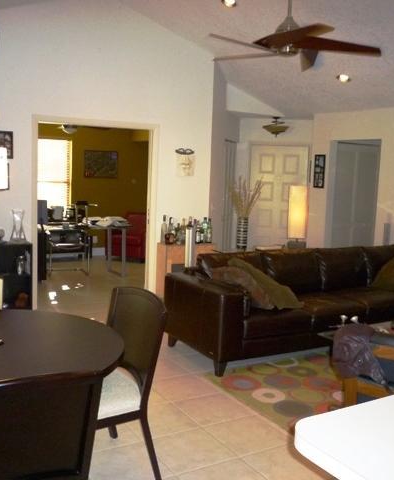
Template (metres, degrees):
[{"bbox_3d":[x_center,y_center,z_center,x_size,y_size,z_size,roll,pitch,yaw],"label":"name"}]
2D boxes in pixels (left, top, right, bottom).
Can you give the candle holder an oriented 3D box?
[{"bbox_3d":[-1.860,-0.154,5.572,0.165,0.340,0.165,-1,7,-31],"label":"candle holder"}]

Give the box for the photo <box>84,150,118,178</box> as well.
[{"bbox_3d":[-1.788,-1.403,10.037,0.661,0.508,0.035,-1,7,-31],"label":"photo"}]

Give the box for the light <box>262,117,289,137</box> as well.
[{"bbox_3d":[1.069,-1.533,7.275,0.370,0.285,0.370,2,6,0],"label":"light"}]

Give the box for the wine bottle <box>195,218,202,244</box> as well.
[{"bbox_3d":[0.025,-0.106,6.654,0.075,0.297,0.075,2,6,0],"label":"wine bottle"}]

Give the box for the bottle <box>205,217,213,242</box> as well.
[{"bbox_3d":[0.158,-0.124,6.768,0.085,0.320,0.085,-1,7,-31],"label":"bottle"}]

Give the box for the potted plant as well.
[{"bbox_3d":[0.517,-0.277,5.599,0.340,0.770,0.280,-1,7,-31],"label":"potted plant"}]

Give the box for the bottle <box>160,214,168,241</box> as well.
[{"bbox_3d":[-0.391,-0.129,6.455,0.080,0.350,0.080,-1,7,-31],"label":"bottle"}]

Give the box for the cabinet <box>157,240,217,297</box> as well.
[{"bbox_3d":[-0.149,0.399,6.648,0.690,0.719,0.300,-1,7,-31],"label":"cabinet"}]

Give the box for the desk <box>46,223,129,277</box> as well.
[{"bbox_3d":[-1.693,0.181,8.026,1.200,0.740,0.620,-1,7,-31],"label":"desk"}]

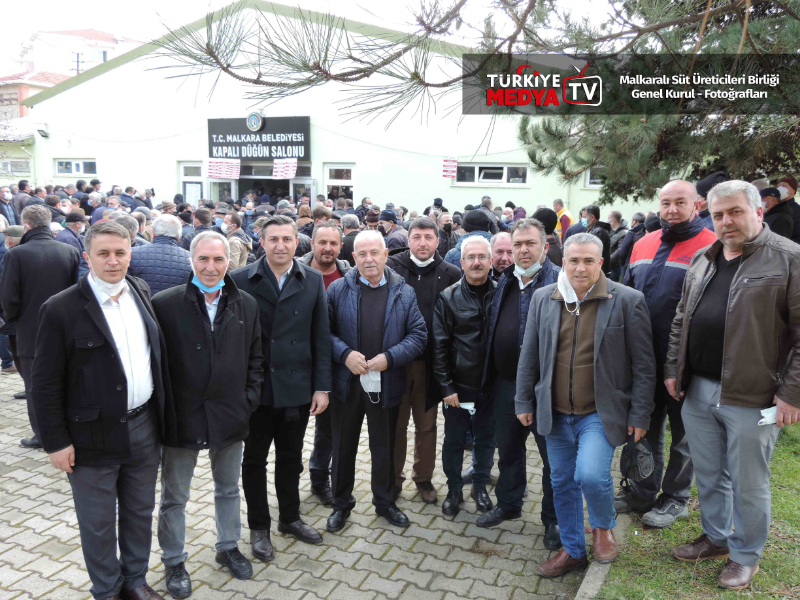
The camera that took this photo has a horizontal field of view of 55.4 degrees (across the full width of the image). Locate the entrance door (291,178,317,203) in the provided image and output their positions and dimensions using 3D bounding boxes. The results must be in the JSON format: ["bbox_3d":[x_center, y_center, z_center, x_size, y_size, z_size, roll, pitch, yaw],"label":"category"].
[{"bbox_3d":[-2.493,-2.051,19.674,0.880,2.100,0.080,6,11,29],"label":"entrance door"}]

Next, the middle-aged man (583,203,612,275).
[{"bbox_3d":[1.939,-0.059,7.487,0.360,1.740,0.520,3,10,11],"label":"middle-aged man"}]

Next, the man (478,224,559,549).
[{"bbox_3d":[0.683,0.443,4.149,0.560,1.755,0.420,6,10,23],"label":"man"}]

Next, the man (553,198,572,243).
[{"bbox_3d":[2.982,-1.001,14.144,0.320,1.730,0.500,6,11,30],"label":"man"}]

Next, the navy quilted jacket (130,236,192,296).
[{"bbox_3d":[-1.566,-0.043,5.070,0.580,0.760,0.350,2,10,3],"label":"navy quilted jacket"}]

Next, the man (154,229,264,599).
[{"bbox_3d":[-0.937,0.542,3.711,0.530,1.735,0.370,-1,10,-9],"label":"man"}]

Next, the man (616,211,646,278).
[{"bbox_3d":[3.184,-0.340,10.443,0.330,1.720,0.520,9,13,40],"label":"man"}]

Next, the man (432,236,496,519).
[{"bbox_3d":[0.425,0.444,4.475,0.520,1.633,0.360,1,10,0],"label":"man"}]

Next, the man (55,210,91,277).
[{"bbox_3d":[-3.531,-0.103,8.342,0.340,1.710,0.520,-3,10,-21],"label":"man"}]

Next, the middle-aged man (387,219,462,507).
[{"bbox_3d":[0.141,0.370,4.780,0.560,1.745,0.340,1,10,3],"label":"middle-aged man"}]

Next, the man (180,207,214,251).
[{"bbox_3d":[-2.030,-0.102,7.801,0.530,1.680,0.330,-2,10,-17],"label":"man"}]

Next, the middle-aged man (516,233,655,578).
[{"bbox_3d":[0.918,0.526,3.815,0.640,1.714,0.420,5,10,21],"label":"middle-aged man"}]

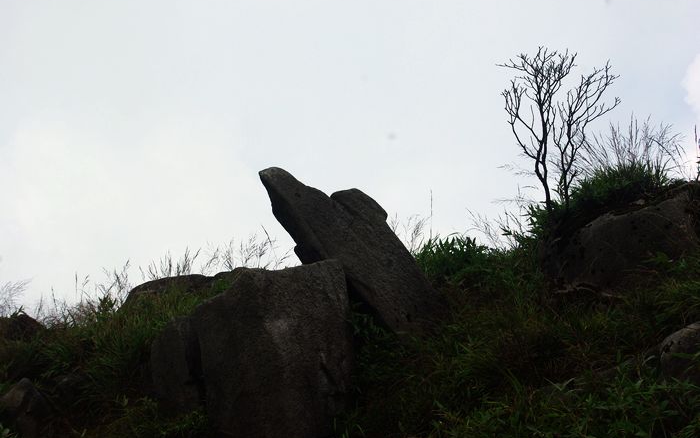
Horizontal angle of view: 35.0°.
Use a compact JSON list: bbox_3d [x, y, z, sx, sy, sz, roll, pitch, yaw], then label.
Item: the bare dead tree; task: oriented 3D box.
[{"bbox_3d":[2.619,-1.101,13.800,1.480,2.100,1.250,0,-11,0],"label":"bare dead tree"}]

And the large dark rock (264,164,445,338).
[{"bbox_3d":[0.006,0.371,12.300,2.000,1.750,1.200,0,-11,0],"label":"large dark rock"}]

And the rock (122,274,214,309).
[{"bbox_3d":[-2.258,0.939,13.800,1.200,0.550,0.850,0,-11,0],"label":"rock"}]

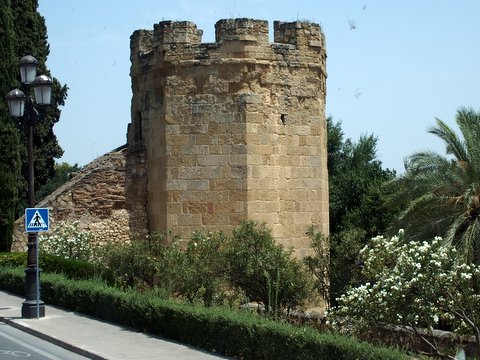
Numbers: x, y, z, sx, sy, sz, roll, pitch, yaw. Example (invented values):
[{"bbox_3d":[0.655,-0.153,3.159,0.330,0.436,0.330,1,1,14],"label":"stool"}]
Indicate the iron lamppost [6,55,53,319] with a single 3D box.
[{"bbox_3d":[-5.260,0.110,21.650,1.120,6.550,0.980,-1,-2,-14],"label":"iron lamppost"}]

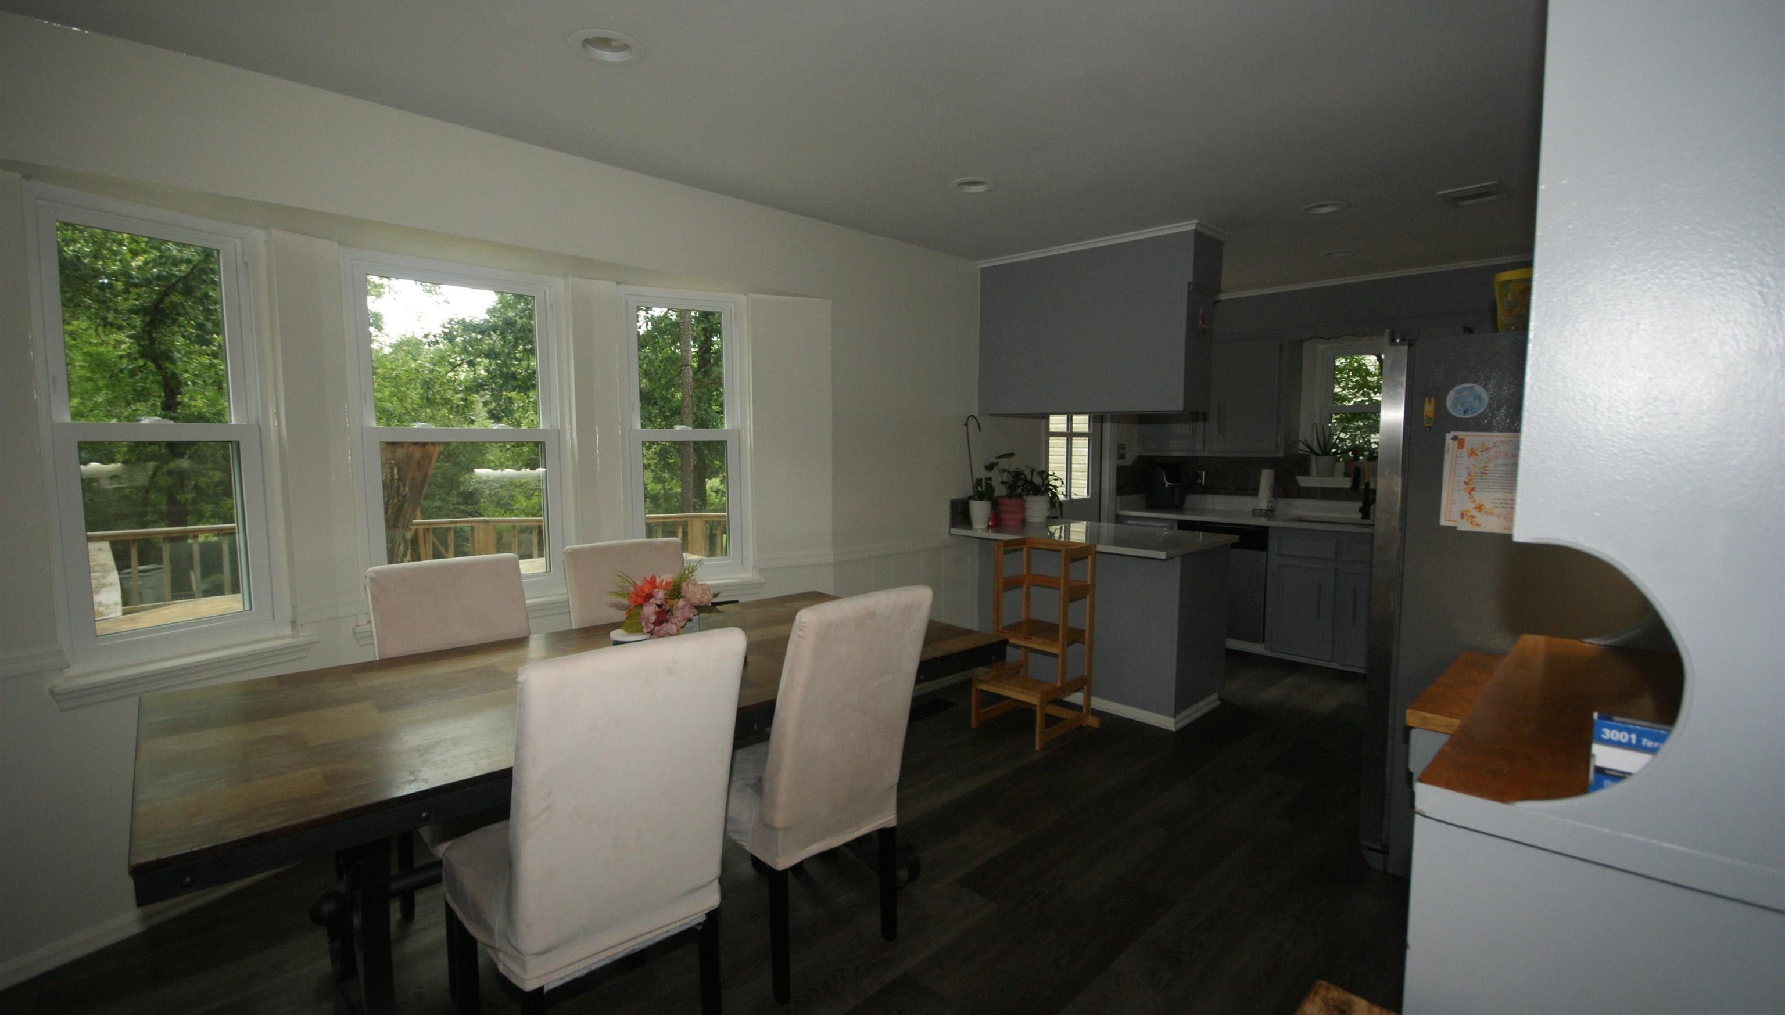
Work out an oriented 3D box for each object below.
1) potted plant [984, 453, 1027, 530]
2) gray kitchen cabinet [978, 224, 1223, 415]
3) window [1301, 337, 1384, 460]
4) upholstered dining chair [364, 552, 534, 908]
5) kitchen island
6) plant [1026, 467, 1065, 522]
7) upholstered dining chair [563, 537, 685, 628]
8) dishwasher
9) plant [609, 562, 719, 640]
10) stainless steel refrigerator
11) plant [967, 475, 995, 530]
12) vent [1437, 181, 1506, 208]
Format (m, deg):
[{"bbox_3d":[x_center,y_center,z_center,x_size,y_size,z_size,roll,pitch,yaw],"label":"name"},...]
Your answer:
[{"bbox_3d":[0.695,-0.107,4.546,0.250,0.460,0.270,0,5,0],"label":"potted plant"},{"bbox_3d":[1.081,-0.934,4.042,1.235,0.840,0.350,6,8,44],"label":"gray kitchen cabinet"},{"bbox_3d":[3.142,-0.655,4.878,0.100,0.920,0.850,-5,7,-44],"label":"window"},{"bbox_3d":[-1.208,0.727,2.230,0.670,1.050,0.460,6,8,44],"label":"upholstered dining chair"},{"bbox_3d":[1.102,0.597,4.161,0.860,0.912,1.280,-5,7,-44],"label":"kitchen island"},{"bbox_3d":[0.945,-0.072,4.630,0.230,0.330,0.220,1,6,12],"label":"plant"},{"bbox_3d":[-0.799,0.672,2.668,0.460,1.040,0.640,-5,7,-41],"label":"upholstered dining chair"},{"bbox_3d":[2.445,0.495,5.293,0.600,0.800,0.600,6,8,44],"label":"dishwasher"},{"bbox_3d":[-0.721,0.318,2.337,0.330,0.285,0.270,-2,6,-17],"label":"plant"},{"bbox_3d":[2.159,0.310,2.480,0.910,1.760,0.790,-5,7,-44],"label":"stainless steel refrigerator"},{"bbox_3d":[0.512,-0.028,4.290,0.150,0.310,0.150,1,6,7],"label":"plant"},{"bbox_3d":[2.344,-1.258,3.007,0.200,0.030,0.290,6,8,44],"label":"vent"}]

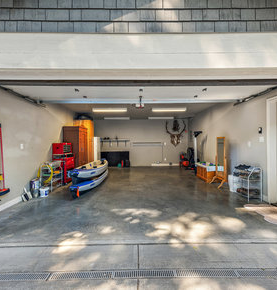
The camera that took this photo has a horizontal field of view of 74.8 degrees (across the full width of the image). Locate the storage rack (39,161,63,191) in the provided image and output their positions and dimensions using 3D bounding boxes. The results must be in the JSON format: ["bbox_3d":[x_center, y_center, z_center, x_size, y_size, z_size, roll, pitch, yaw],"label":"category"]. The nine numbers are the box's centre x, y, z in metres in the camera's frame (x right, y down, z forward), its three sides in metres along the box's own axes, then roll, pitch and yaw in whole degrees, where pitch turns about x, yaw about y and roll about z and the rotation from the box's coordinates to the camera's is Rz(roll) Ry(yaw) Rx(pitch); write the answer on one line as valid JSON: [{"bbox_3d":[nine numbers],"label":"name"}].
[{"bbox_3d":[-2.450,0.874,5.129,0.300,0.750,0.650,-1,0,-1],"label":"storage rack"}]

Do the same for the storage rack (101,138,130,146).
[{"bbox_3d":[-1.219,-0.099,9.429,1.560,0.430,0.300,-1,0,-1],"label":"storage rack"}]

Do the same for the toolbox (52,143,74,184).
[{"bbox_3d":[-2.451,0.601,5.949,0.420,1.280,0.690,-1,0,-1],"label":"toolbox"}]

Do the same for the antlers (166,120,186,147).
[{"bbox_3d":[1.942,-0.578,9.389,1.053,1.393,0.450,-1,0,-1],"label":"antlers"}]

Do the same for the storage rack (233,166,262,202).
[{"bbox_3d":[2.526,0.848,4.229,0.290,0.730,0.600,-1,0,-1],"label":"storage rack"}]

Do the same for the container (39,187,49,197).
[{"bbox_3d":[-2.300,1.144,4.476,0.220,0.220,0.220,-1,0,-1],"label":"container"}]

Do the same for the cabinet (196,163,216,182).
[{"bbox_3d":[2.434,0.935,6.253,0.490,0.520,1.010,-1,0,-1],"label":"cabinet"}]

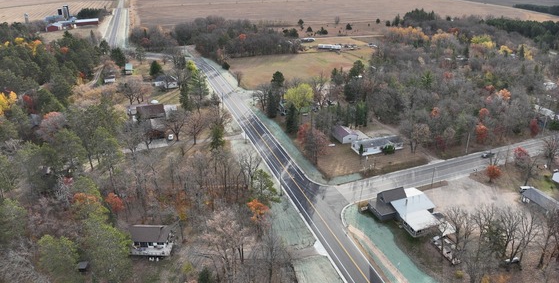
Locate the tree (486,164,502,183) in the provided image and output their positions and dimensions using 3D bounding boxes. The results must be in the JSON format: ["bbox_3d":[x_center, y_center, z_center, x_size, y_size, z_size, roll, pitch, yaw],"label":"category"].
[{"bbox_3d":[73.650,10.960,132.730,5.500,6.500,5.500,15,28,29],"label":"tree"}]

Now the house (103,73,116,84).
[{"bbox_3d":[-115.000,-42.210,262.240,7.500,4.000,6.800,-10,26,-22],"label":"house"}]

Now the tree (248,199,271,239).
[{"bbox_3d":[-5.920,22.520,111.850,6.020,13.870,6.020,0,24,0],"label":"tree"}]

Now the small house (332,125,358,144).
[{"bbox_3d":[28.210,-2.970,164.380,7.200,4.300,9.000,-9,26,-20],"label":"small house"}]

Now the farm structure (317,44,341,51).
[{"bbox_3d":[48.000,-90.280,369.460,22.000,3.800,5.500,8,25,17],"label":"farm structure"}]

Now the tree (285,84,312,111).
[{"bbox_3d":[10.600,-23.290,212.490,14.890,18.020,14.890,0,24,0],"label":"tree"}]

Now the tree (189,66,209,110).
[{"bbox_3d":[-45.690,-27.880,214.980,10.760,24.390,10.760,0,24,0],"label":"tree"}]

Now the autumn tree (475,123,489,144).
[{"bbox_3d":[83.160,-3.290,159.120,5.400,9.200,5.400,13,28,27],"label":"autumn tree"}]

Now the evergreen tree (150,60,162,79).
[{"bbox_3d":[-85.700,-49.800,268.500,7.400,12.300,7.400,0,24,0],"label":"evergreen tree"}]

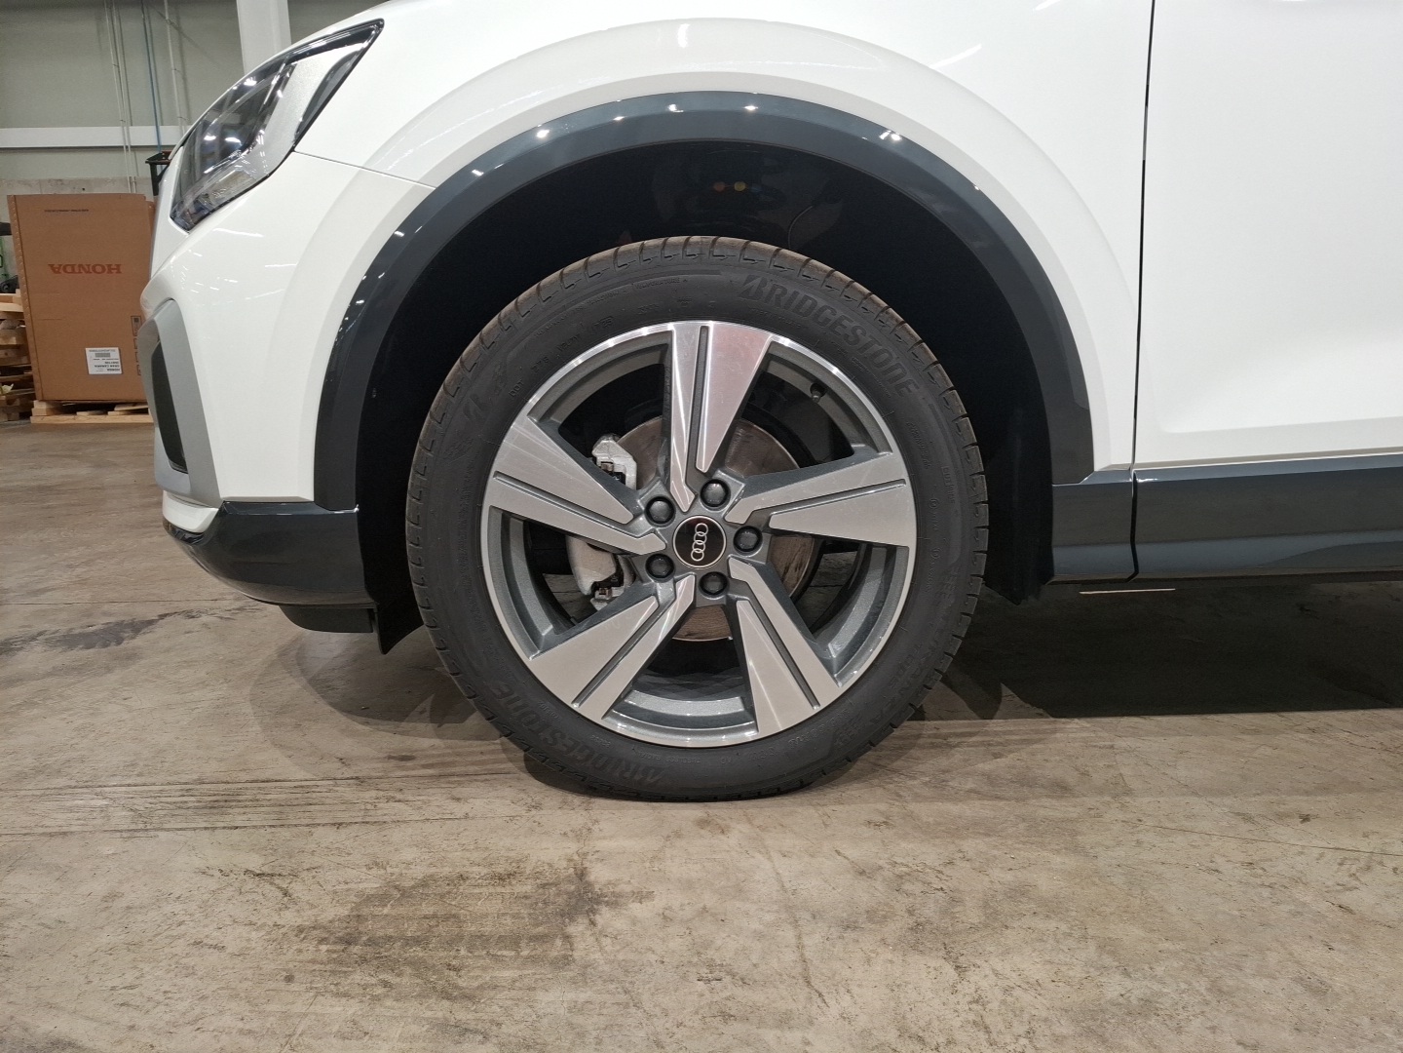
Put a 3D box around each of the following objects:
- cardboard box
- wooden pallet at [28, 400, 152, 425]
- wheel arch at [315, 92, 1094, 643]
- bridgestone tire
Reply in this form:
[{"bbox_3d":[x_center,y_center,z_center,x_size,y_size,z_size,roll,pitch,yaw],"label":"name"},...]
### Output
[{"bbox_3d":[-3.828,-1.512,6.302,0.920,1.261,0.850,-1,12,-1],"label":"cardboard box"},{"bbox_3d":[-3.830,-0.832,6.449,0.980,0.150,0.920,-1,12,-1],"label":"wooden pallet"},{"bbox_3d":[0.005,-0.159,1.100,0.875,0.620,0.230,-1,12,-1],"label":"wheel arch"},{"bbox_3d":[-0.004,-0.006,1.147,0.668,0.664,0.225,-1,12,-1],"label":"bridgestone tire"}]

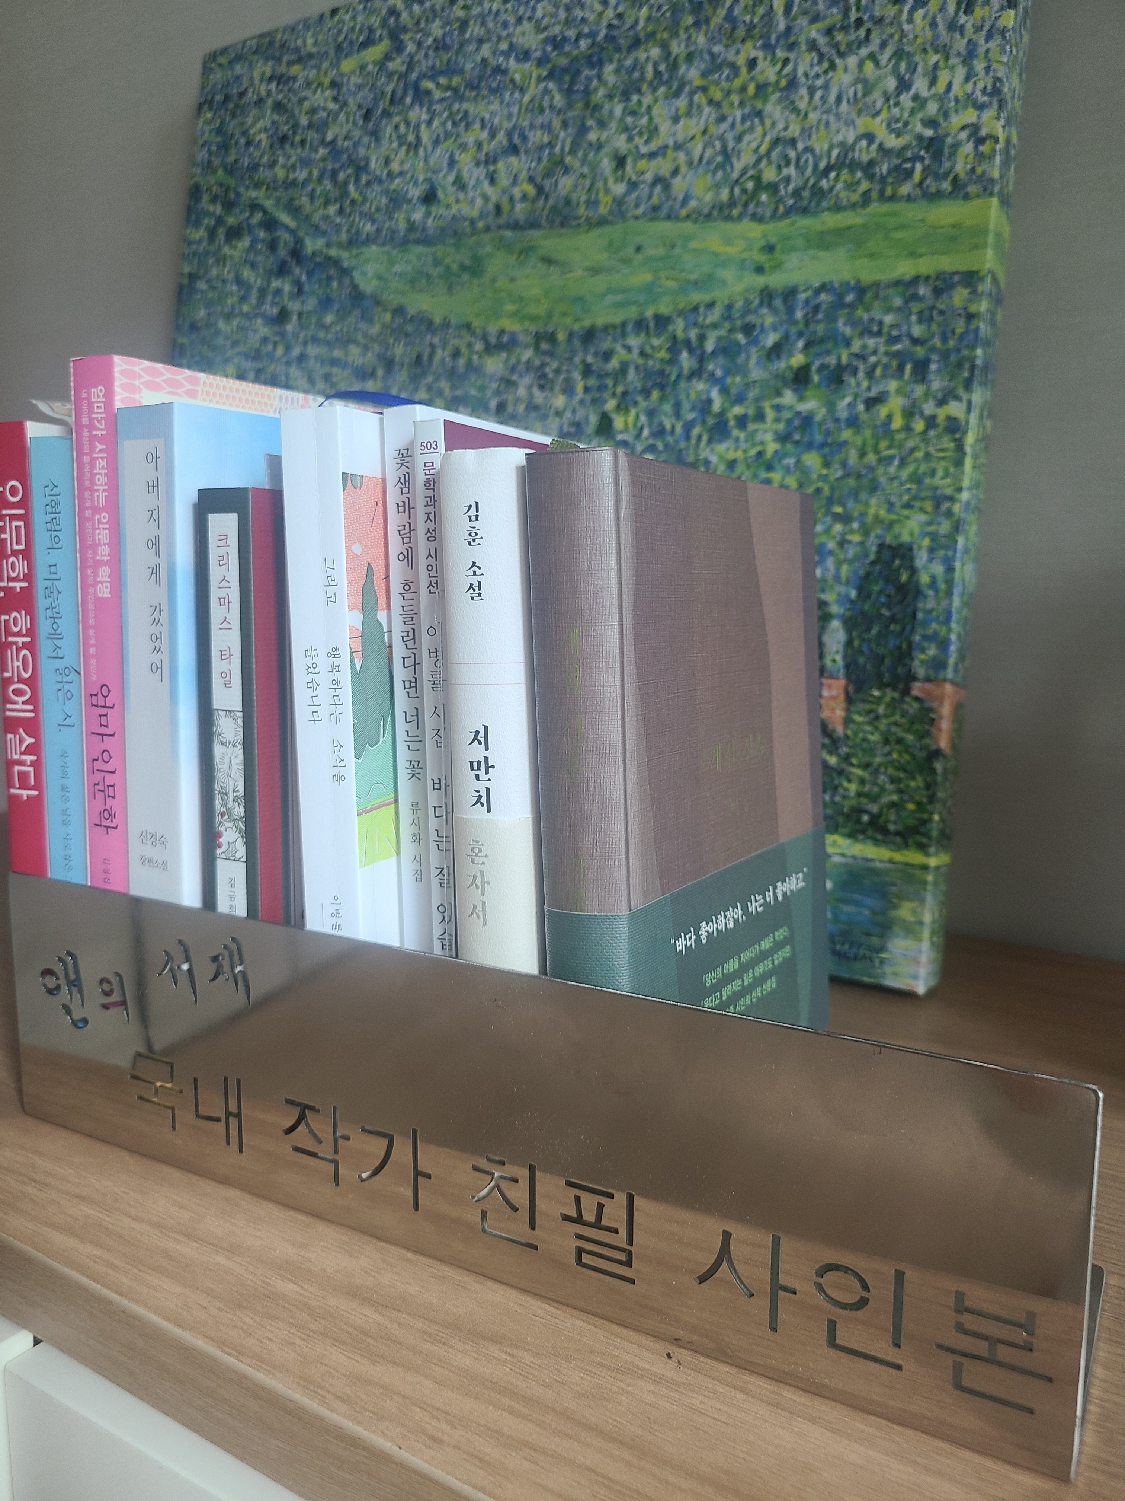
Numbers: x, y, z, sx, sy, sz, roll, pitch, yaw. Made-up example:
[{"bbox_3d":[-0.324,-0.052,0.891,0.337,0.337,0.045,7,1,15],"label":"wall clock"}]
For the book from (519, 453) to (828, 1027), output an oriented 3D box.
[{"bbox_3d":[0.040,0.024,0.308,0.022,0.192,0.138,1,8,30],"label":"book"}]

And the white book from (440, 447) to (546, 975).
[{"bbox_3d":[0.016,0.022,0.320,0.022,0.193,0.135,3,8,28],"label":"white book"}]

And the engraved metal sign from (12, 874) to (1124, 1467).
[{"bbox_3d":[-0.018,0.082,0.312,0.301,0.079,0.079,5,10,28],"label":"engraved metal sign"}]

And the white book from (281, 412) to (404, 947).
[{"bbox_3d":[-0.026,0.012,0.340,0.018,0.206,0.131,3,9,29],"label":"white book"}]

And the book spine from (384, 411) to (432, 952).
[{"bbox_3d":[-0.005,0.015,0.328,0.009,0.205,0.129,3,8,28],"label":"book spine"}]

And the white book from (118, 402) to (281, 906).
[{"bbox_3d":[-0.072,0.006,0.369,0.024,0.211,0.145,8,11,33],"label":"white book"}]

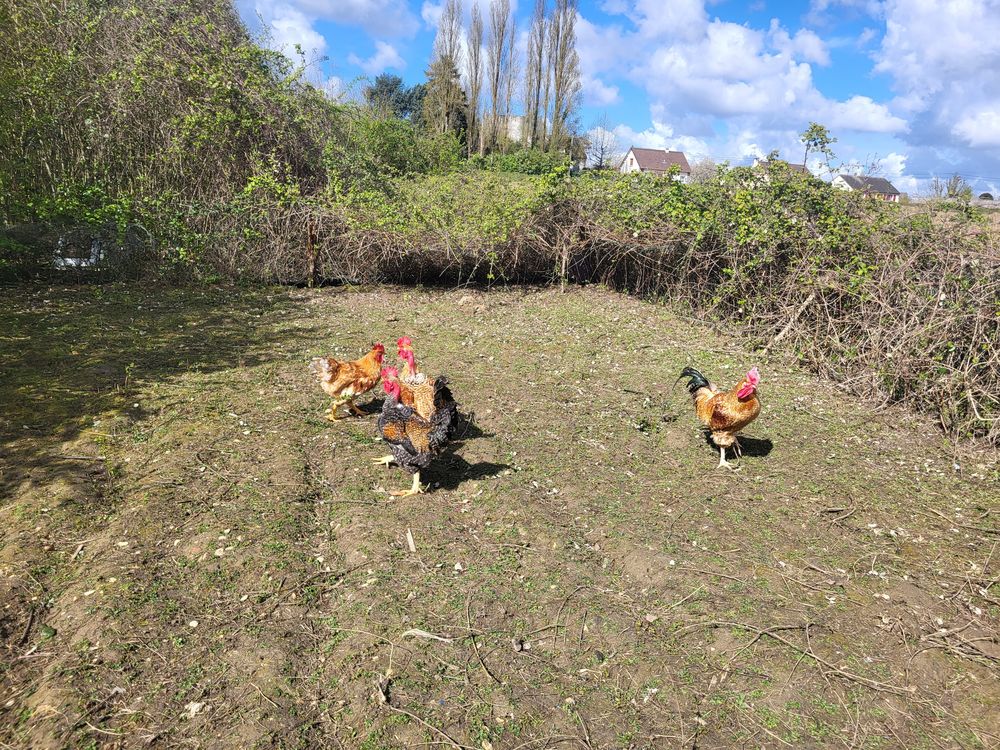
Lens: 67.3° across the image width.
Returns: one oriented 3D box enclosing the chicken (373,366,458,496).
[{"bbox_3d":[-0.393,0.239,3.436,0.430,0.510,0.230,10,15,24],"label":"chicken"}]

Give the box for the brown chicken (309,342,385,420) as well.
[{"bbox_3d":[-0.873,0.024,4.368,0.420,0.430,0.200,2,14,-5],"label":"brown chicken"}]

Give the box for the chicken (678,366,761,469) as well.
[{"bbox_3d":[1.156,0.219,3.902,0.430,0.500,0.220,11,16,30],"label":"chicken"}]

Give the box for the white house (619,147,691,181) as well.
[{"bbox_3d":[30.428,-40.984,147.226,11.300,6.500,8.400,-1,14,-17],"label":"white house"}]

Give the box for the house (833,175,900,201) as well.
[{"bbox_3d":[91.614,-46.545,189.285,14.000,6.000,8.600,-1,14,-17],"label":"house"}]

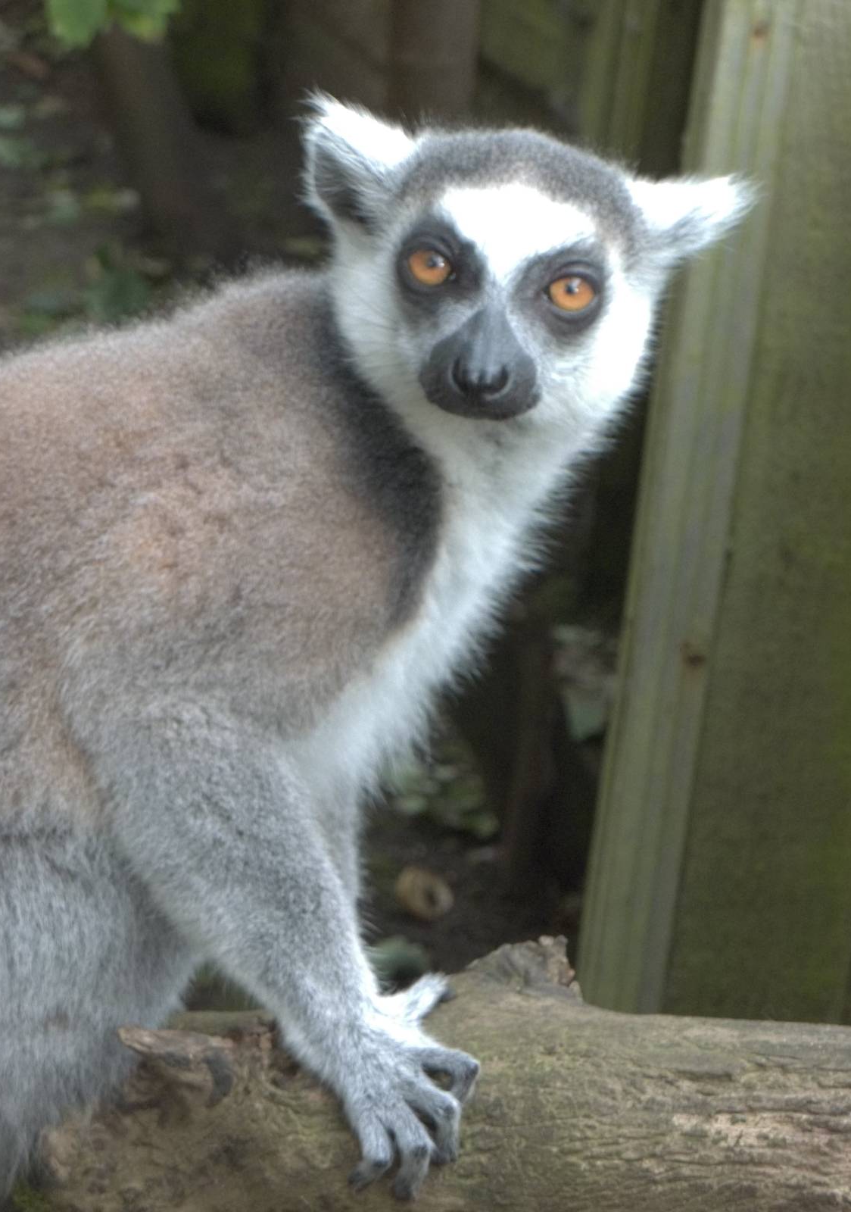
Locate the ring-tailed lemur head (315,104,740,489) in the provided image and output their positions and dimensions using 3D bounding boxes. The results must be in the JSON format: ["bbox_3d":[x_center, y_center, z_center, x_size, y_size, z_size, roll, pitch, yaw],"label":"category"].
[{"bbox_3d":[0.025,-0.090,1.200,0.130,0.103,0.105,10,9,1],"label":"ring-tailed lemur head"}]

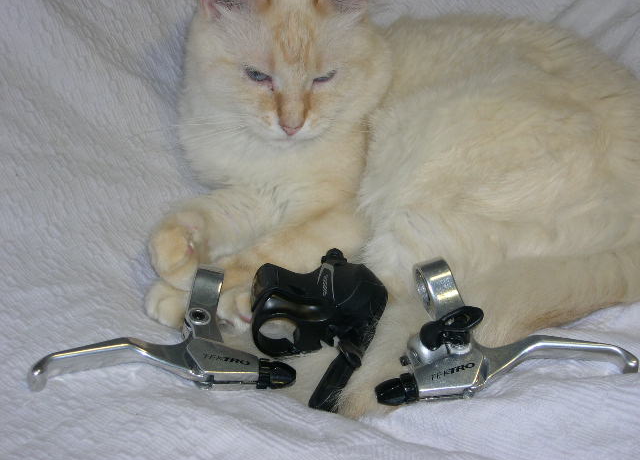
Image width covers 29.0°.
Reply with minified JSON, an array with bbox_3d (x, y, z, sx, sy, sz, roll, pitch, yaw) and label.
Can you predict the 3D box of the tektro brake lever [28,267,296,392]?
[{"bbox_3d":[-0.092,0.059,0.725,0.152,0.033,0.068,0,50,0],"label":"tektro brake lever"}]

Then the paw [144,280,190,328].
[{"bbox_3d":[-0.090,0.043,0.742,0.030,0.025,0.036,17,45,18],"label":"paw"}]

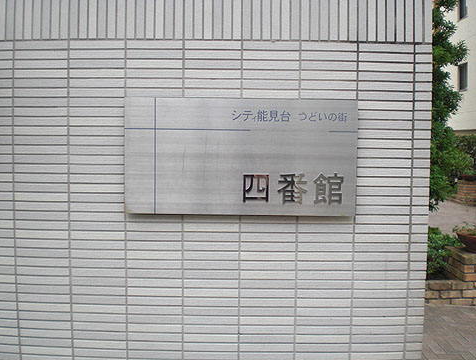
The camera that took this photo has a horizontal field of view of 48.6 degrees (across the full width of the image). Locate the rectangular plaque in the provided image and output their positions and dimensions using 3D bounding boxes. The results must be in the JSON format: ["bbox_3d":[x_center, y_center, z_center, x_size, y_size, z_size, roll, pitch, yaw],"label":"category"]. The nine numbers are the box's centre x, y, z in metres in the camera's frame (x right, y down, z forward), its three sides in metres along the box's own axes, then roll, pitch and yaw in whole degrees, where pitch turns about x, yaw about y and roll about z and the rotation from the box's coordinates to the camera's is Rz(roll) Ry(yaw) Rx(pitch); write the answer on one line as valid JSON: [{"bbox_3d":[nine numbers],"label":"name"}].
[{"bbox_3d":[0.008,-0.059,1.363,0.598,0.300,0.024,1,4,0],"label":"rectangular plaque"}]

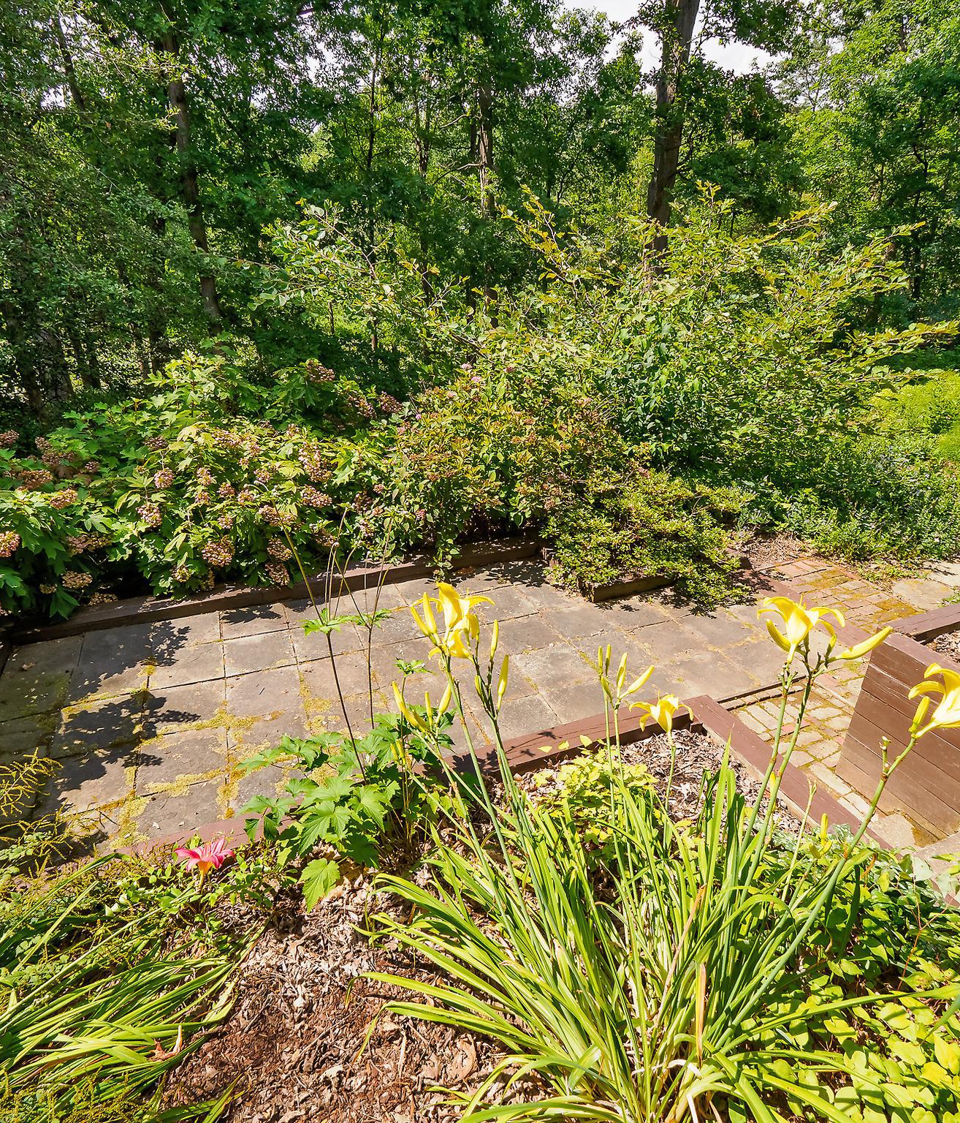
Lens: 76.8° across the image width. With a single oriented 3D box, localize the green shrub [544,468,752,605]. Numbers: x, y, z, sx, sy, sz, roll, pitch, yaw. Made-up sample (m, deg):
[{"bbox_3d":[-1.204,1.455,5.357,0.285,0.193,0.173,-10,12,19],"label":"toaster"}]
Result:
[{"bbox_3d":[1.256,-0.247,4.702,1.260,0.661,0.991,-9,27,-19],"label":"green shrub"}]

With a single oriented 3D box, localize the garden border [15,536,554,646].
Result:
[{"bbox_3d":[-1.248,0.166,4.540,3.758,0.103,0.198,-9,27,-19],"label":"garden border"}]

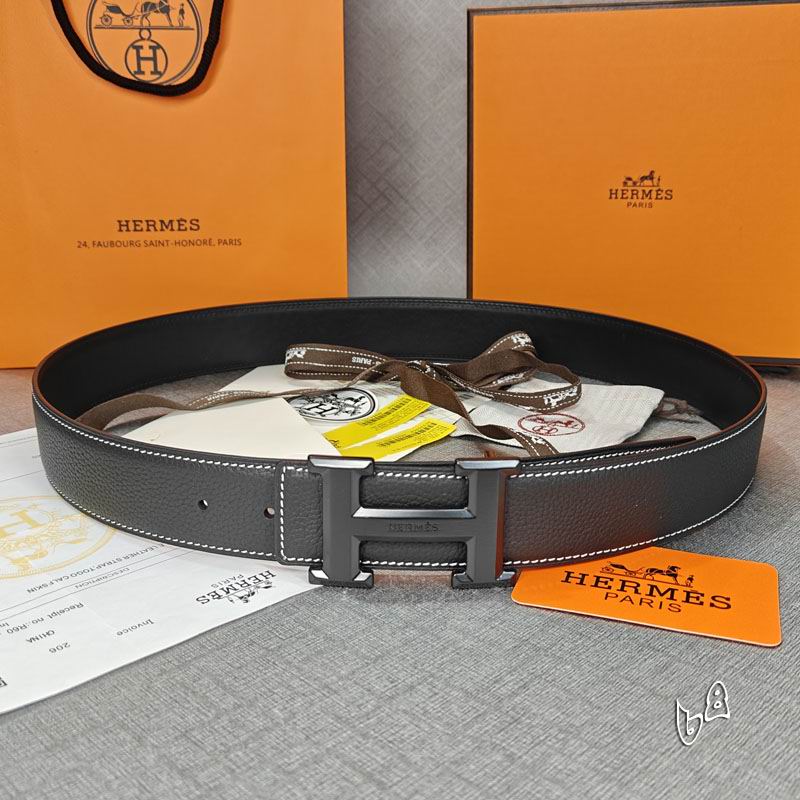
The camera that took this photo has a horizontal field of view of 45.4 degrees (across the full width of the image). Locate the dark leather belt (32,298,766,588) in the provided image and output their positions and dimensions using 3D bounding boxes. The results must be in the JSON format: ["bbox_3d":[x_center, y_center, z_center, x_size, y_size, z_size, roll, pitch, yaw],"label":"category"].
[{"bbox_3d":[0.001,-0.001,0.459,0.335,0.046,0.286,1,19,0],"label":"dark leather belt"}]

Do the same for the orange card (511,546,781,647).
[{"bbox_3d":[0.087,0.065,0.338,0.087,0.001,0.058,7,19,16],"label":"orange card"}]

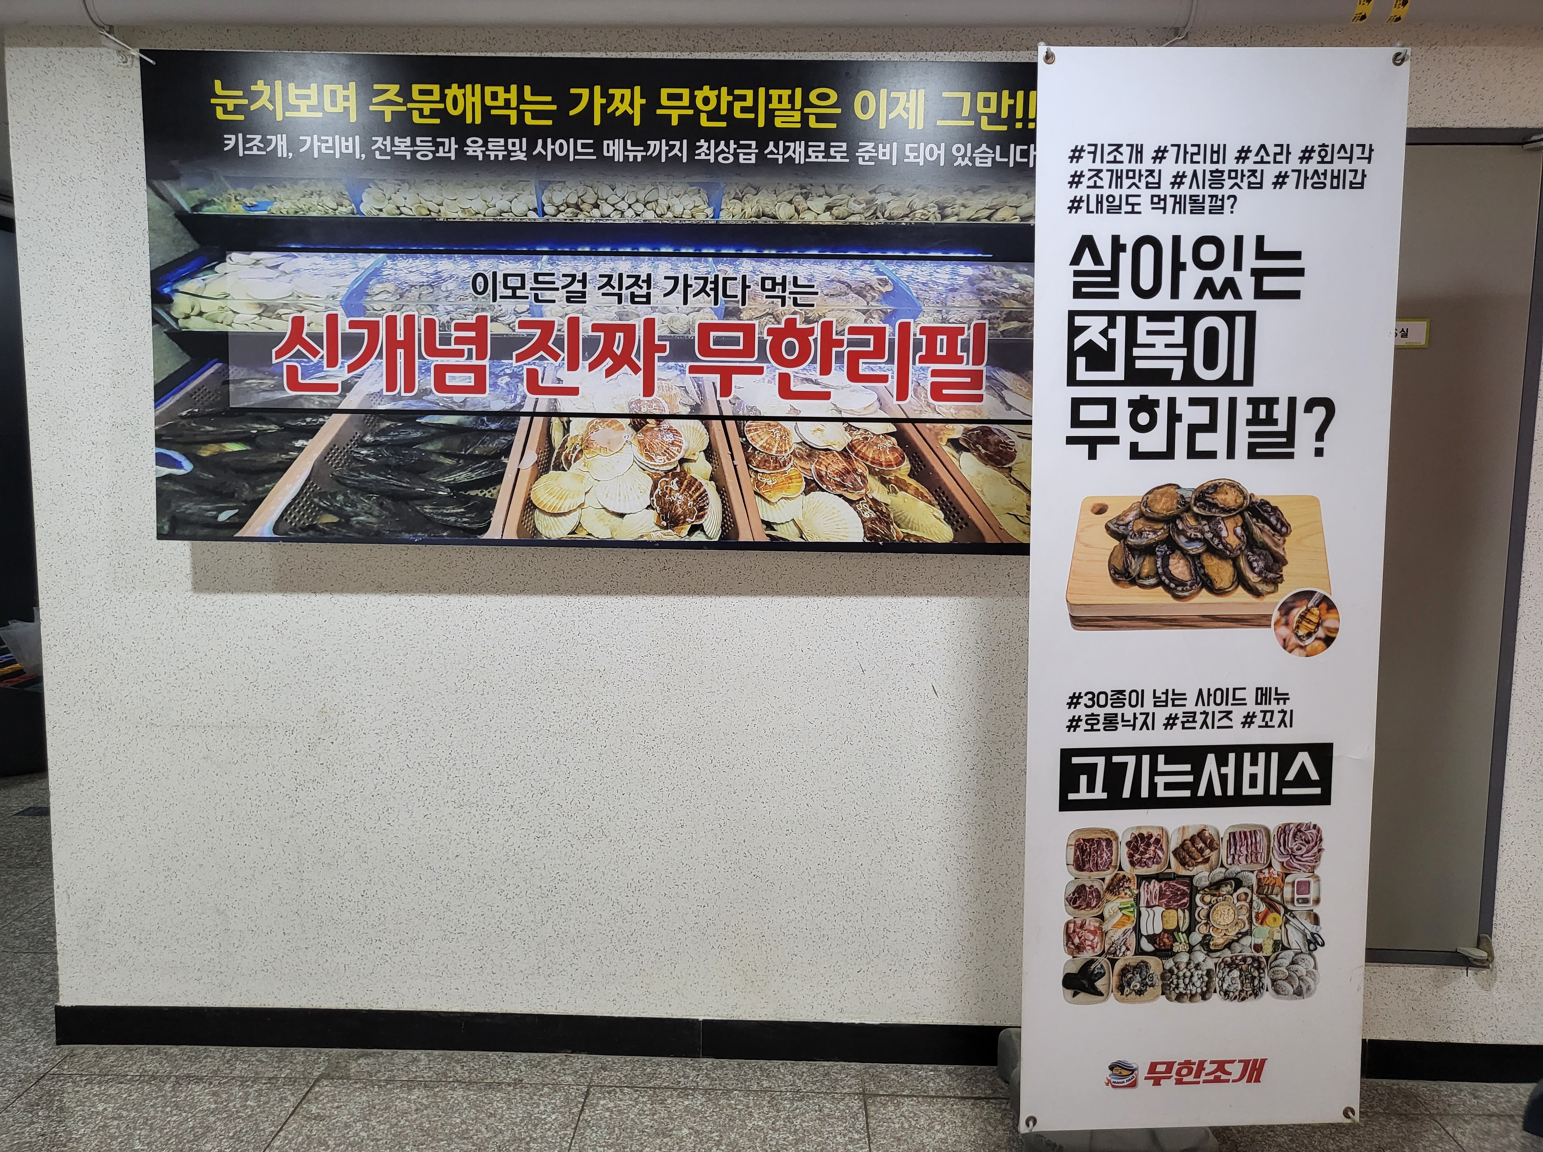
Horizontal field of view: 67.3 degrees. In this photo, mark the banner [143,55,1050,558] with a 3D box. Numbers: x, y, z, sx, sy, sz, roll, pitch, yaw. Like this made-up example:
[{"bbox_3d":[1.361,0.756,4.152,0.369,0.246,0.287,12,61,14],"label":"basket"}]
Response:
[{"bbox_3d":[-0.300,-0.557,2.421,1.980,1.000,0.040,1,5,0],"label":"banner"}]

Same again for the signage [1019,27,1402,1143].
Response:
[{"bbox_3d":[0.723,0.059,1.931,0.600,1.800,0.030,-1,6,-3],"label":"signage"}]

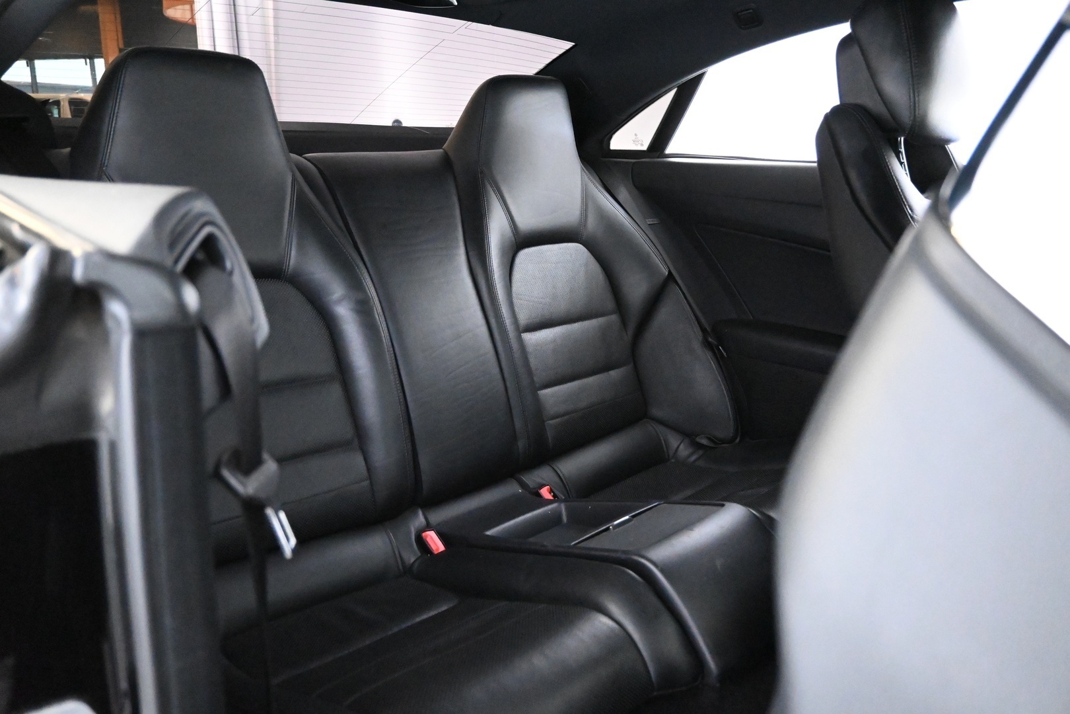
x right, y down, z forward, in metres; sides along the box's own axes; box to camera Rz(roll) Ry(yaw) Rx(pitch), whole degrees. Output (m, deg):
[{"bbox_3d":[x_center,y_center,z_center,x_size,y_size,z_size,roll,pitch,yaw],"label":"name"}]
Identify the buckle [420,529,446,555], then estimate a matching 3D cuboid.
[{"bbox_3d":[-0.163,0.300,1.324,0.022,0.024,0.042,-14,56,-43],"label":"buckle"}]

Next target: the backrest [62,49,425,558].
[{"bbox_3d":[-0.424,-0.069,1.214,0.445,0.770,0.252,-14,0,-43],"label":"backrest"}]

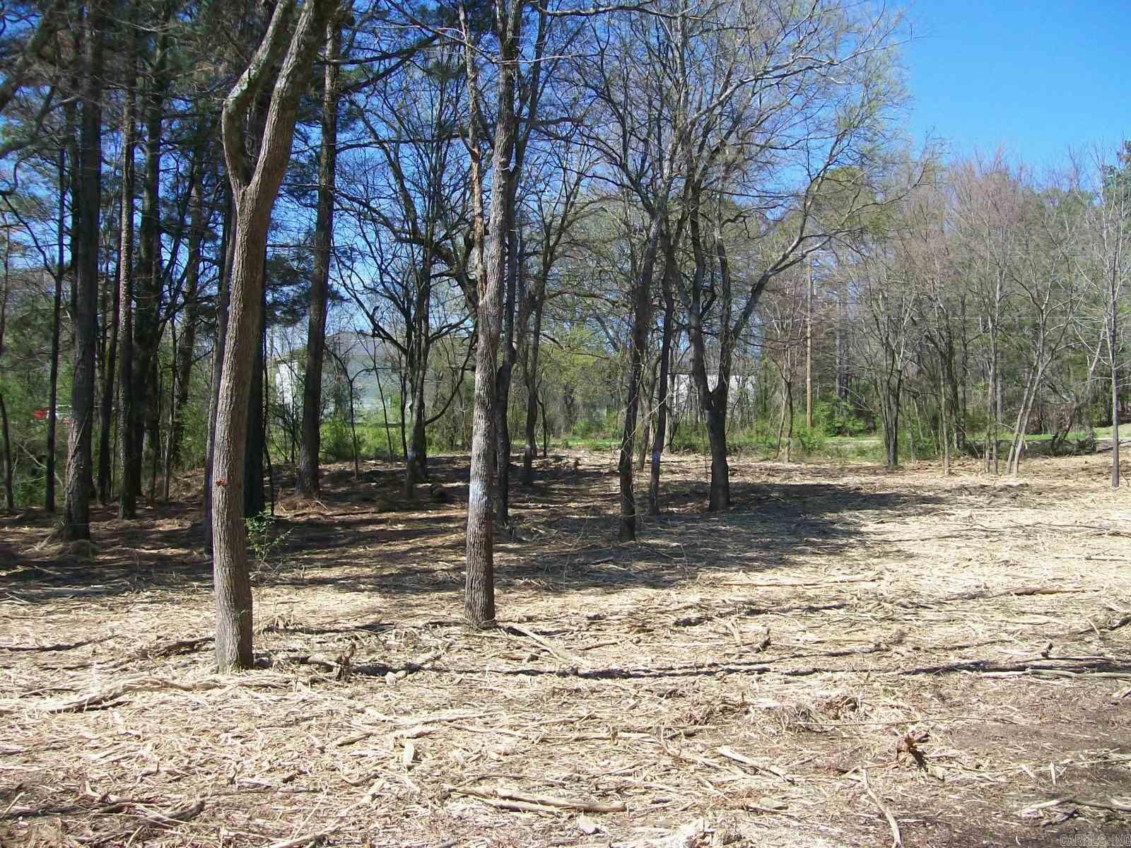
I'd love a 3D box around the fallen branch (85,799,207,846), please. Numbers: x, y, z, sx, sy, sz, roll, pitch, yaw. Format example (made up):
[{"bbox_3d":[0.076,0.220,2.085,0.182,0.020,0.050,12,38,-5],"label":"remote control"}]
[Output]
[{"bbox_3d":[-1.585,1.467,4.450,0.438,0.090,0.190,-1,1,-36],"label":"fallen branch"}]

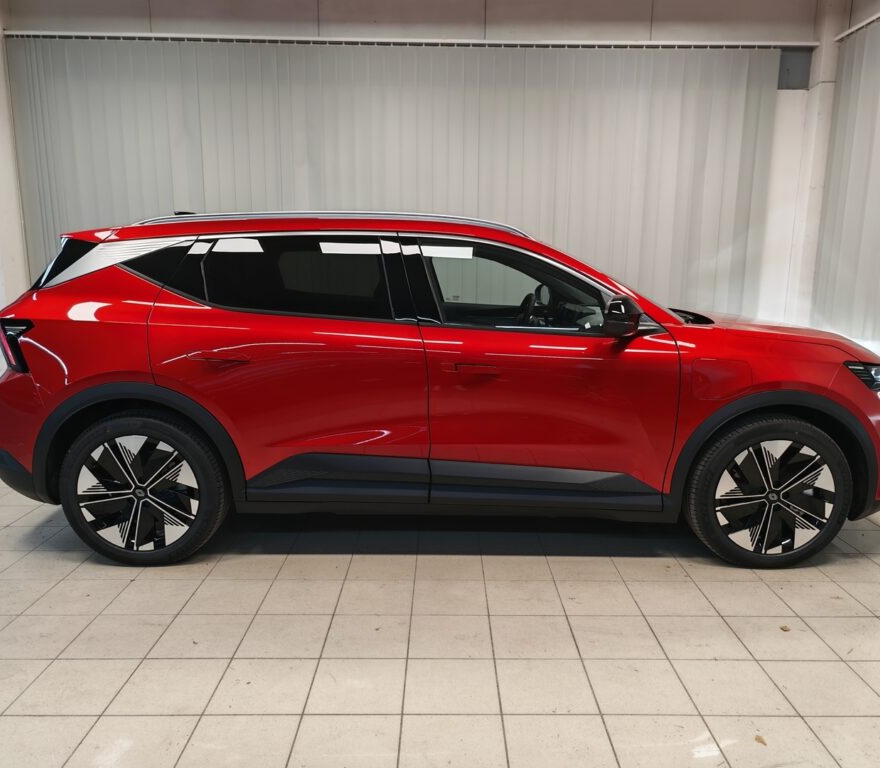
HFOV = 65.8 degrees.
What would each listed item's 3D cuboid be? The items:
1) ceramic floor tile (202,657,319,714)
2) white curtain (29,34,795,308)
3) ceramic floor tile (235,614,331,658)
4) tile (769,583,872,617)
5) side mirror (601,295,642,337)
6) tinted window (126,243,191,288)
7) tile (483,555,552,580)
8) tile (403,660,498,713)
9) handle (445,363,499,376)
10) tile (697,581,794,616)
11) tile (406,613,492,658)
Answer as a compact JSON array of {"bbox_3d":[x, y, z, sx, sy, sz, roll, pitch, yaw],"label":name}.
[{"bbox_3d":[-0.563,0.970,2.183,0.298,0.010,0.298,0,9,0],"label":"ceramic floor tile"},{"bbox_3d":[-0.336,-1.035,5.149,5.565,2.893,0.100,0,9,0],"label":"white curtain"},{"bbox_3d":[-0.564,0.924,2.483,0.298,0.010,0.294,0,10,0],"label":"ceramic floor tile"},{"bbox_3d":[1.538,0.878,2.771,0.297,0.010,0.297,0,10,0],"label":"tile"},{"bbox_3d":[0.768,-0.288,2.848,0.135,0.169,0.230,0,9,0],"label":"side mirror"},{"bbox_3d":[-1.245,-0.525,3.009,0.311,0.208,0.025,1,-13,4],"label":"tinted window"},{"bbox_3d":[0.335,0.822,3.045,0.296,0.012,0.296,0,10,0],"label":"tile"},{"bbox_3d":[0.038,0.969,2.172,0.296,0.012,0.296,0,10,0],"label":"tile"},{"bbox_3d":[0.142,-0.060,2.882,0.230,0.055,0.040,0,10,0],"label":"handle"},{"bbox_3d":[1.230,0.873,2.755,0.296,0.012,0.296,0,10,0],"label":"tile"},{"bbox_3d":[0.037,0.922,2.480,0.298,0.010,0.298,0,9,0],"label":"tile"}]

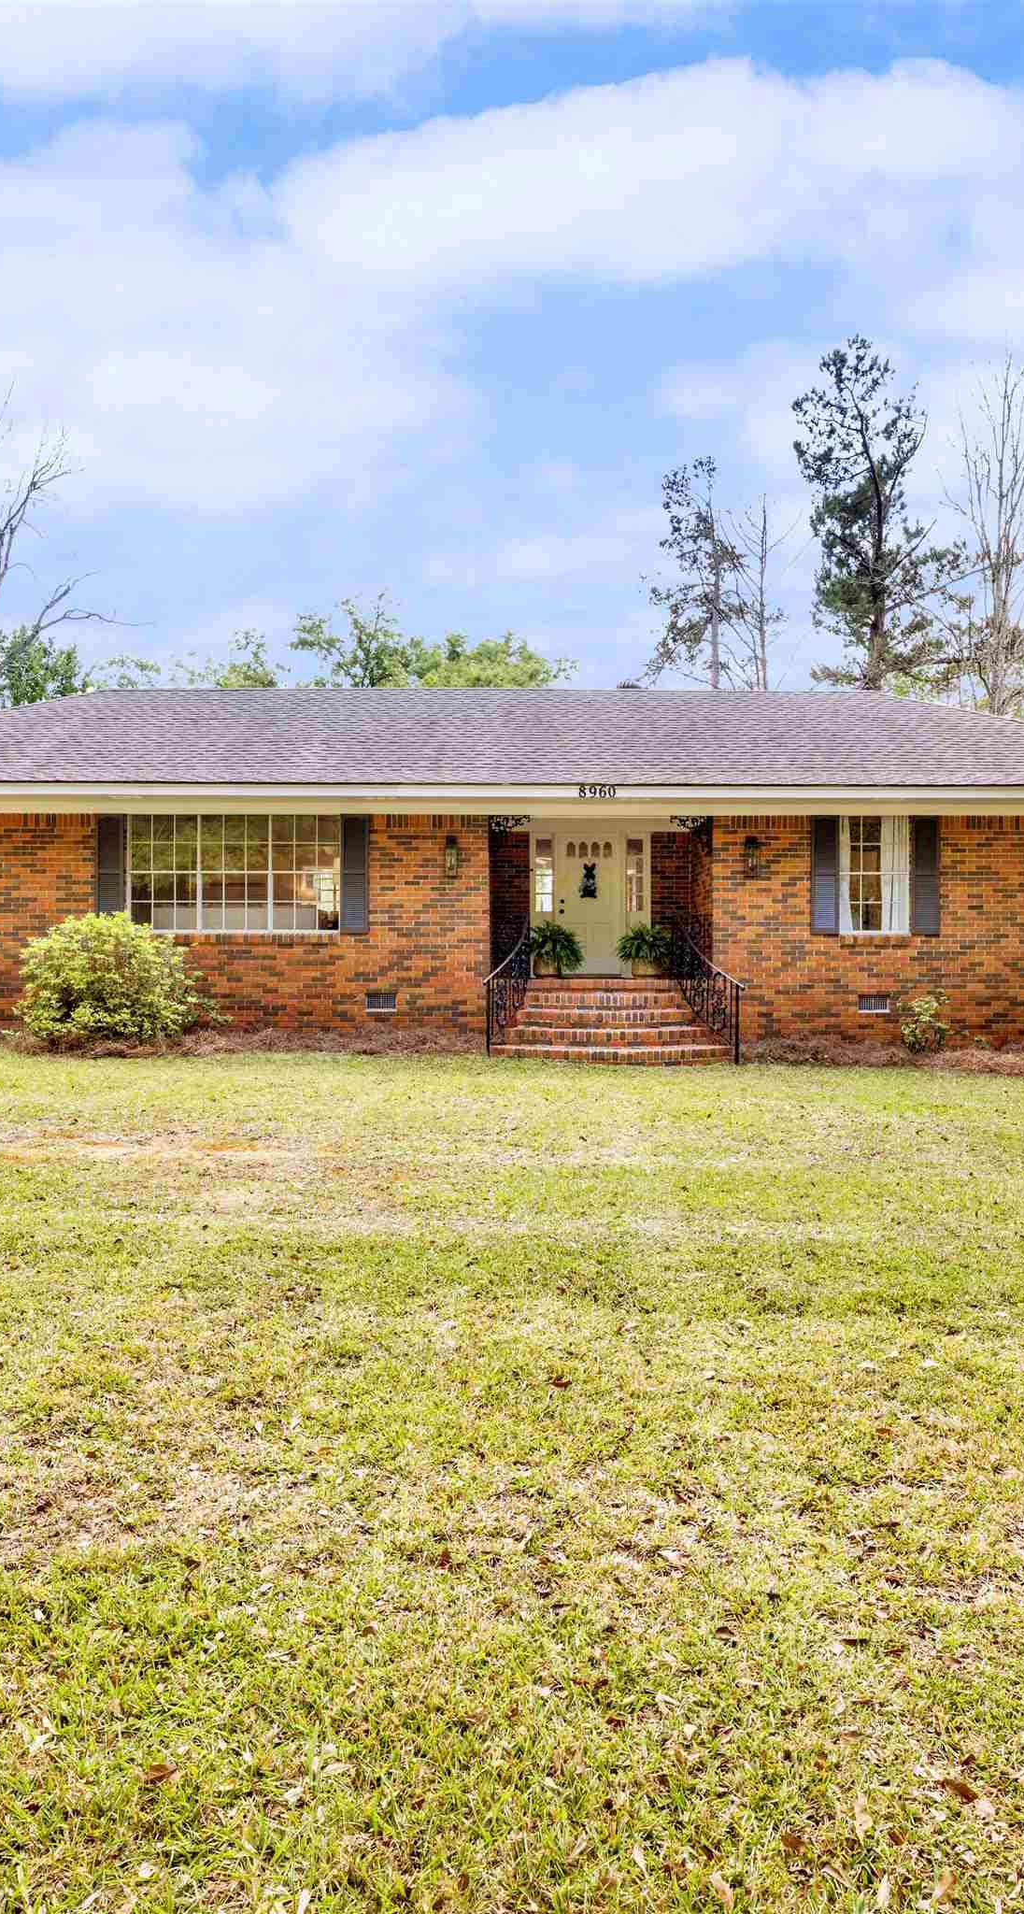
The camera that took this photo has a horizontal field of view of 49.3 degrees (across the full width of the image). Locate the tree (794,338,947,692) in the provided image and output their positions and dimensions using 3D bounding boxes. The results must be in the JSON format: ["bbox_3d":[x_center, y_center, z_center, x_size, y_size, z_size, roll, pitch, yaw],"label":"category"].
[{"bbox_3d":[11.290,-9.060,35.000,5.000,20.720,5.000,0,0,0],"label":"tree"}]

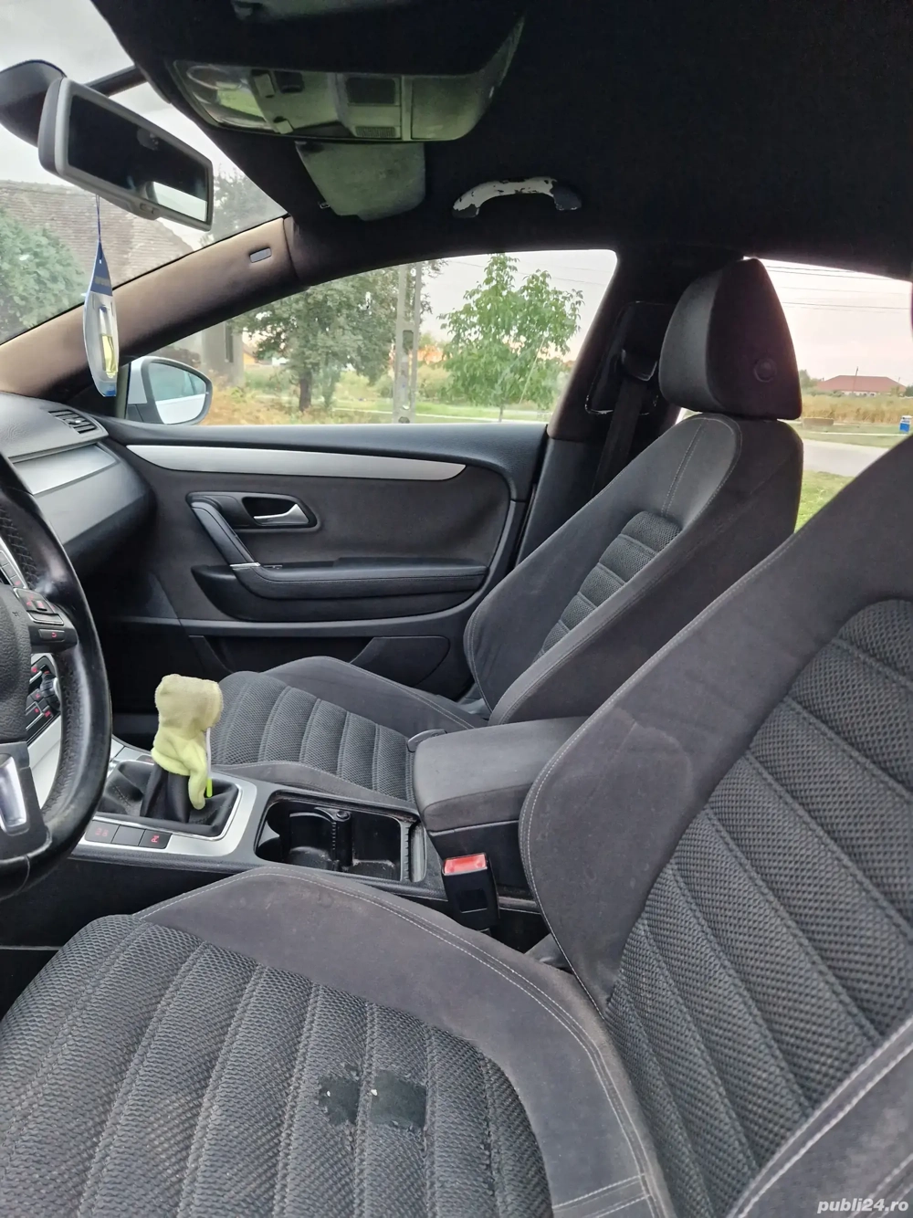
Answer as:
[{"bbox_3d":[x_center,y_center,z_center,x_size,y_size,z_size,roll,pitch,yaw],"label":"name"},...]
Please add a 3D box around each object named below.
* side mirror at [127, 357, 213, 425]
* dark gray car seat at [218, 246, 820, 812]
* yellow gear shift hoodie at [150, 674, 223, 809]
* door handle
[{"bbox_3d":[-0.642,-0.477,1.764,0.130,0.155,0.210,10,18,22],"label":"side mirror"},{"bbox_3d":[0.036,-0.028,1.338,0.900,1.040,0.540,2,16,-4],"label":"dark gray car seat"},{"bbox_3d":[-0.329,0.164,0.983,0.078,0.160,0.075,6,16,-6],"label":"yellow gear shift hoodie"},{"bbox_3d":[-0.349,-0.187,1.614,0.112,0.045,0.032,2,16,-4],"label":"door handle"}]

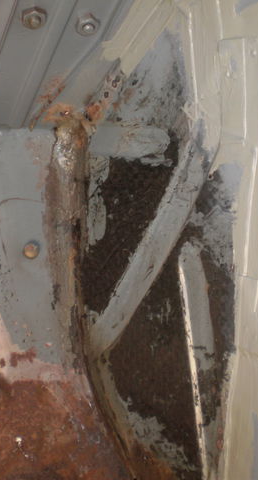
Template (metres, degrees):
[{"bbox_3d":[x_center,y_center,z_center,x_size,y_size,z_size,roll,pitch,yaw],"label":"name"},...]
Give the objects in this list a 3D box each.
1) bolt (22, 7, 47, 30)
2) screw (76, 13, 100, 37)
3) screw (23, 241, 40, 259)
[{"bbox_3d":[-0.078,-0.183,0.550,0.019,0.019,0.013,-1,45,-5],"label":"bolt"},{"bbox_3d":[-0.034,-0.178,0.550,0.019,0.019,0.013,-1,45,-5],"label":"screw"},{"bbox_3d":[-0.094,0.009,0.640,0.015,0.015,0.008,-2,11,-7],"label":"screw"}]

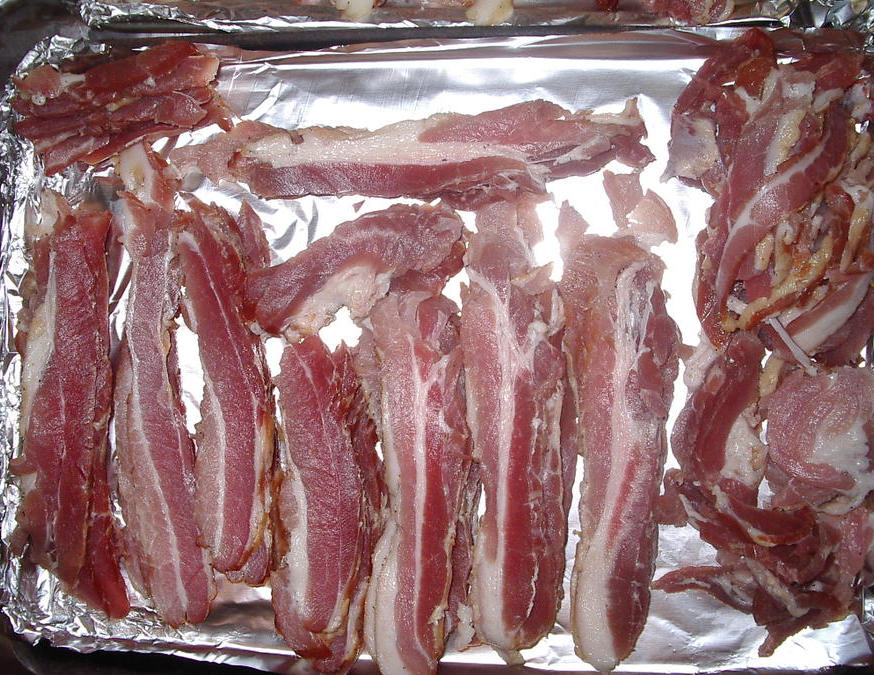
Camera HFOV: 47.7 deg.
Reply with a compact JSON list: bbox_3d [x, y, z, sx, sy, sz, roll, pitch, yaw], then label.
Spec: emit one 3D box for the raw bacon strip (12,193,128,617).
[{"bbox_3d":[-0.187,0.033,0.494,0.055,0.012,0.213,-3,87,0],"label":"raw bacon strip"}]

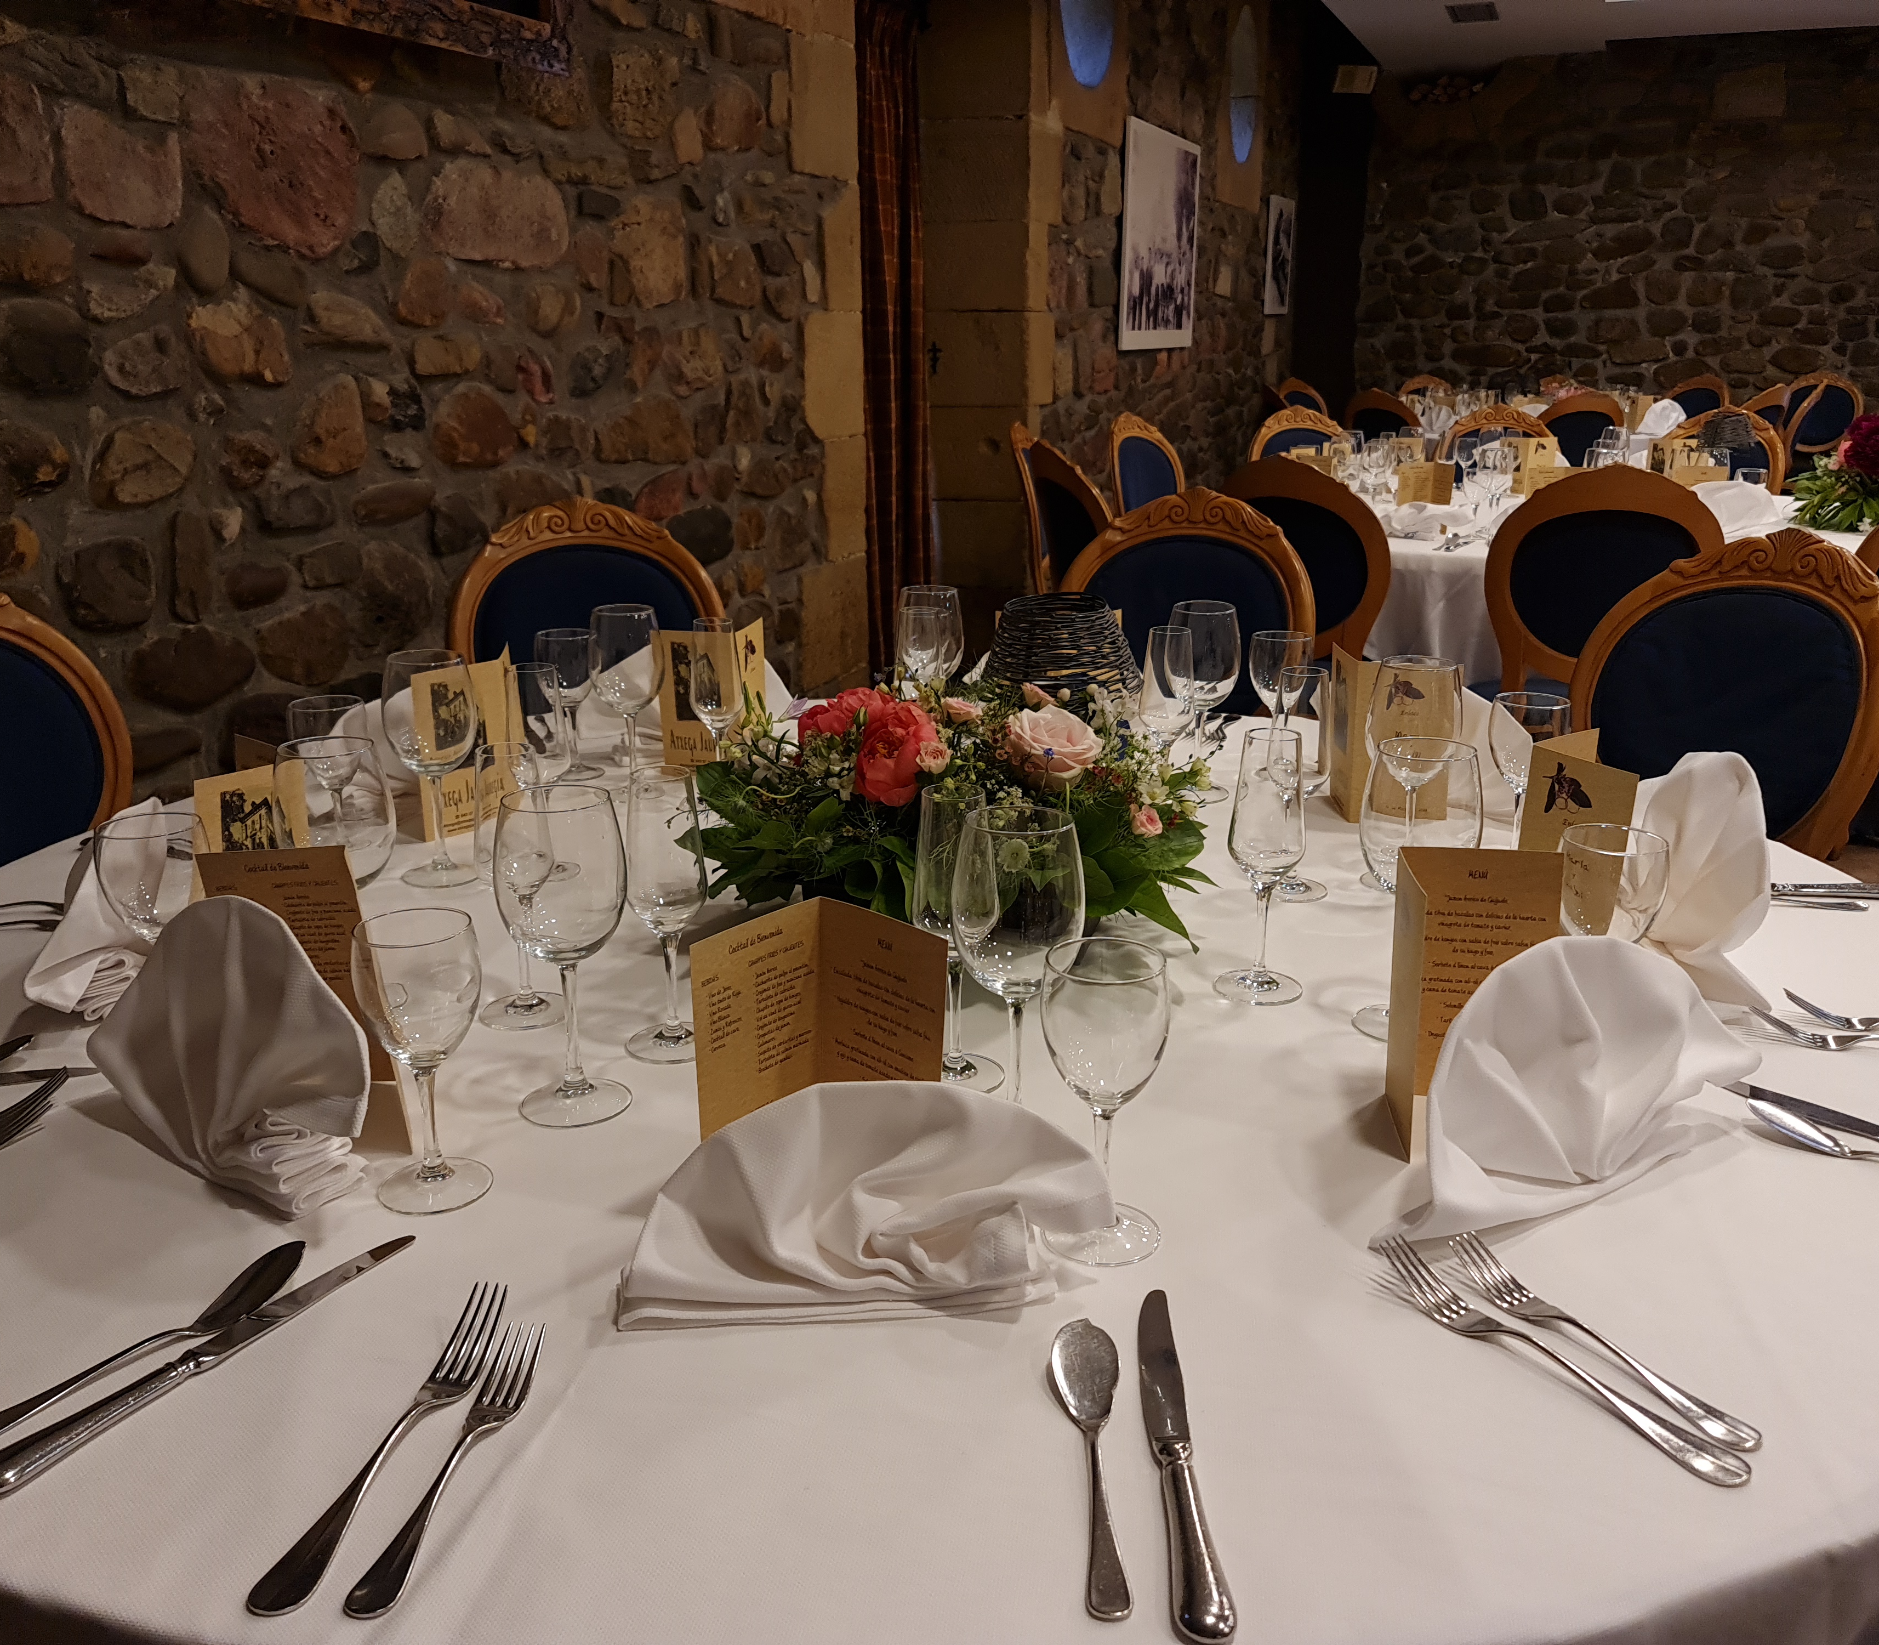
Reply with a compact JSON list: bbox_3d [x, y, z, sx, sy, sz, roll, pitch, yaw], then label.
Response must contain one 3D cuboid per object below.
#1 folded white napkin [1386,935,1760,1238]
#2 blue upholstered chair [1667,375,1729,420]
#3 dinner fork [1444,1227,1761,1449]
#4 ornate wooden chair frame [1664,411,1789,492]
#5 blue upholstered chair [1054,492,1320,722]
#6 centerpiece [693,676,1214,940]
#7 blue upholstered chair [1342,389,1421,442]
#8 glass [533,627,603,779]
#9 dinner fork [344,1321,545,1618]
[{"bbox_3d":[0.365,0.136,0.928,0.260,0.138,0.090,-10,19,-30],"label":"folded white napkin"},{"bbox_3d":[4.027,-1.925,8.729,0.560,0.980,0.485,-12,20,-32],"label":"blue upholstered chair"},{"bbox_3d":[0.333,0.257,0.798,0.024,0.022,0.176,-10,20,-30],"label":"dinner fork"},{"bbox_3d":[2.920,-1.098,6.158,0.490,0.980,0.560,13,21,37],"label":"ornate wooden chair frame"},{"bbox_3d":[0.398,-0.077,2.815,0.490,0.975,0.550,5,17,17],"label":"blue upholstered chair"},{"bbox_3d":[0.012,-0.030,1.434,0.450,0.195,0.370,0,17,0],"label":"centerpiece"},{"bbox_3d":[2.530,-2.002,9.113,0.490,0.980,0.560,10,19,28],"label":"blue upholstered chair"},{"bbox_3d":[-0.414,-0.131,1.781,0.068,0.161,0.068,0,17,0],"label":"glass"},{"bbox_3d":[-0.208,0.270,0.684,0.023,0.020,0.180,3,17,9],"label":"dinner fork"}]

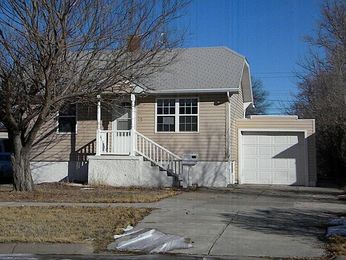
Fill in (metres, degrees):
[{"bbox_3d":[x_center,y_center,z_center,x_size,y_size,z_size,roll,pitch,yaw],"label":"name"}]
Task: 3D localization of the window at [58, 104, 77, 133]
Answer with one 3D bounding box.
[{"bbox_3d":[-4.096,-0.426,21.453,0.818,1.169,0.120,0,-2,11],"label":"window"}]

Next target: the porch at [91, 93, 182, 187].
[{"bbox_3d":[-1.213,0.384,20.088,3.467,3.226,1.400,0,-2,11],"label":"porch"}]

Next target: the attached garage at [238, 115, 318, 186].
[{"bbox_3d":[4.647,0.963,24.744,3.085,2.746,6.300,0,-2,11],"label":"attached garage"}]

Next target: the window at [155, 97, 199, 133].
[{"bbox_3d":[0.175,-0.523,20.587,1.654,1.335,0.120,0,-2,11],"label":"window"}]

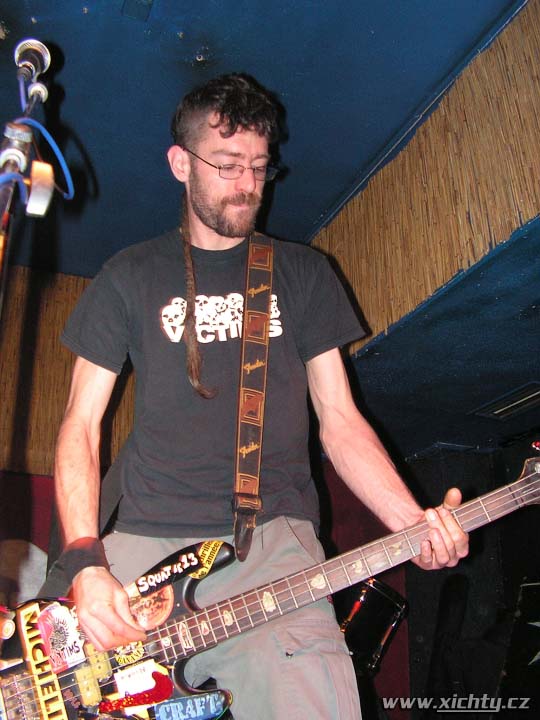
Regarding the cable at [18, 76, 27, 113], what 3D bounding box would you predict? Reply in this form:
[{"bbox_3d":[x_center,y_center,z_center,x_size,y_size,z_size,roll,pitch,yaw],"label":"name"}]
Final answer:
[{"bbox_3d":[-0.331,-0.355,1.000,0.010,0.060,0.012,-1,-21,0],"label":"cable"}]

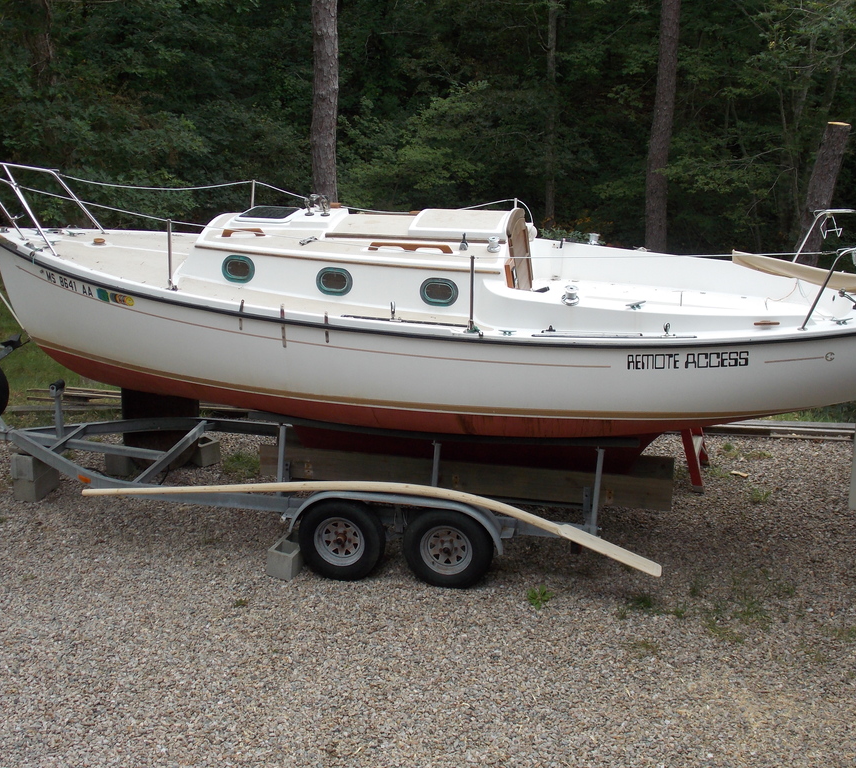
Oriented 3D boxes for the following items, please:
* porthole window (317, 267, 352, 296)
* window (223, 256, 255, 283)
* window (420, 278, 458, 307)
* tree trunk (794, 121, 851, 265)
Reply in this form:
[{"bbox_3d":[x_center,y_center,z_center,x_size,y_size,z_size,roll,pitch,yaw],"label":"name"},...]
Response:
[{"bbox_3d":[-0.651,-0.714,8.467,0.268,0.196,0.050,5,11,18],"label":"porthole window"},{"bbox_3d":[-1.356,-0.824,8.690,0.268,0.196,0.050,7,12,22],"label":"window"},{"bbox_3d":[0.079,-0.625,8.286,0.268,0.196,0.050,4,11,13],"label":"window"},{"bbox_3d":[4.833,-2.008,15.162,0.295,2.467,0.295,8,17,-3],"label":"tree trunk"}]

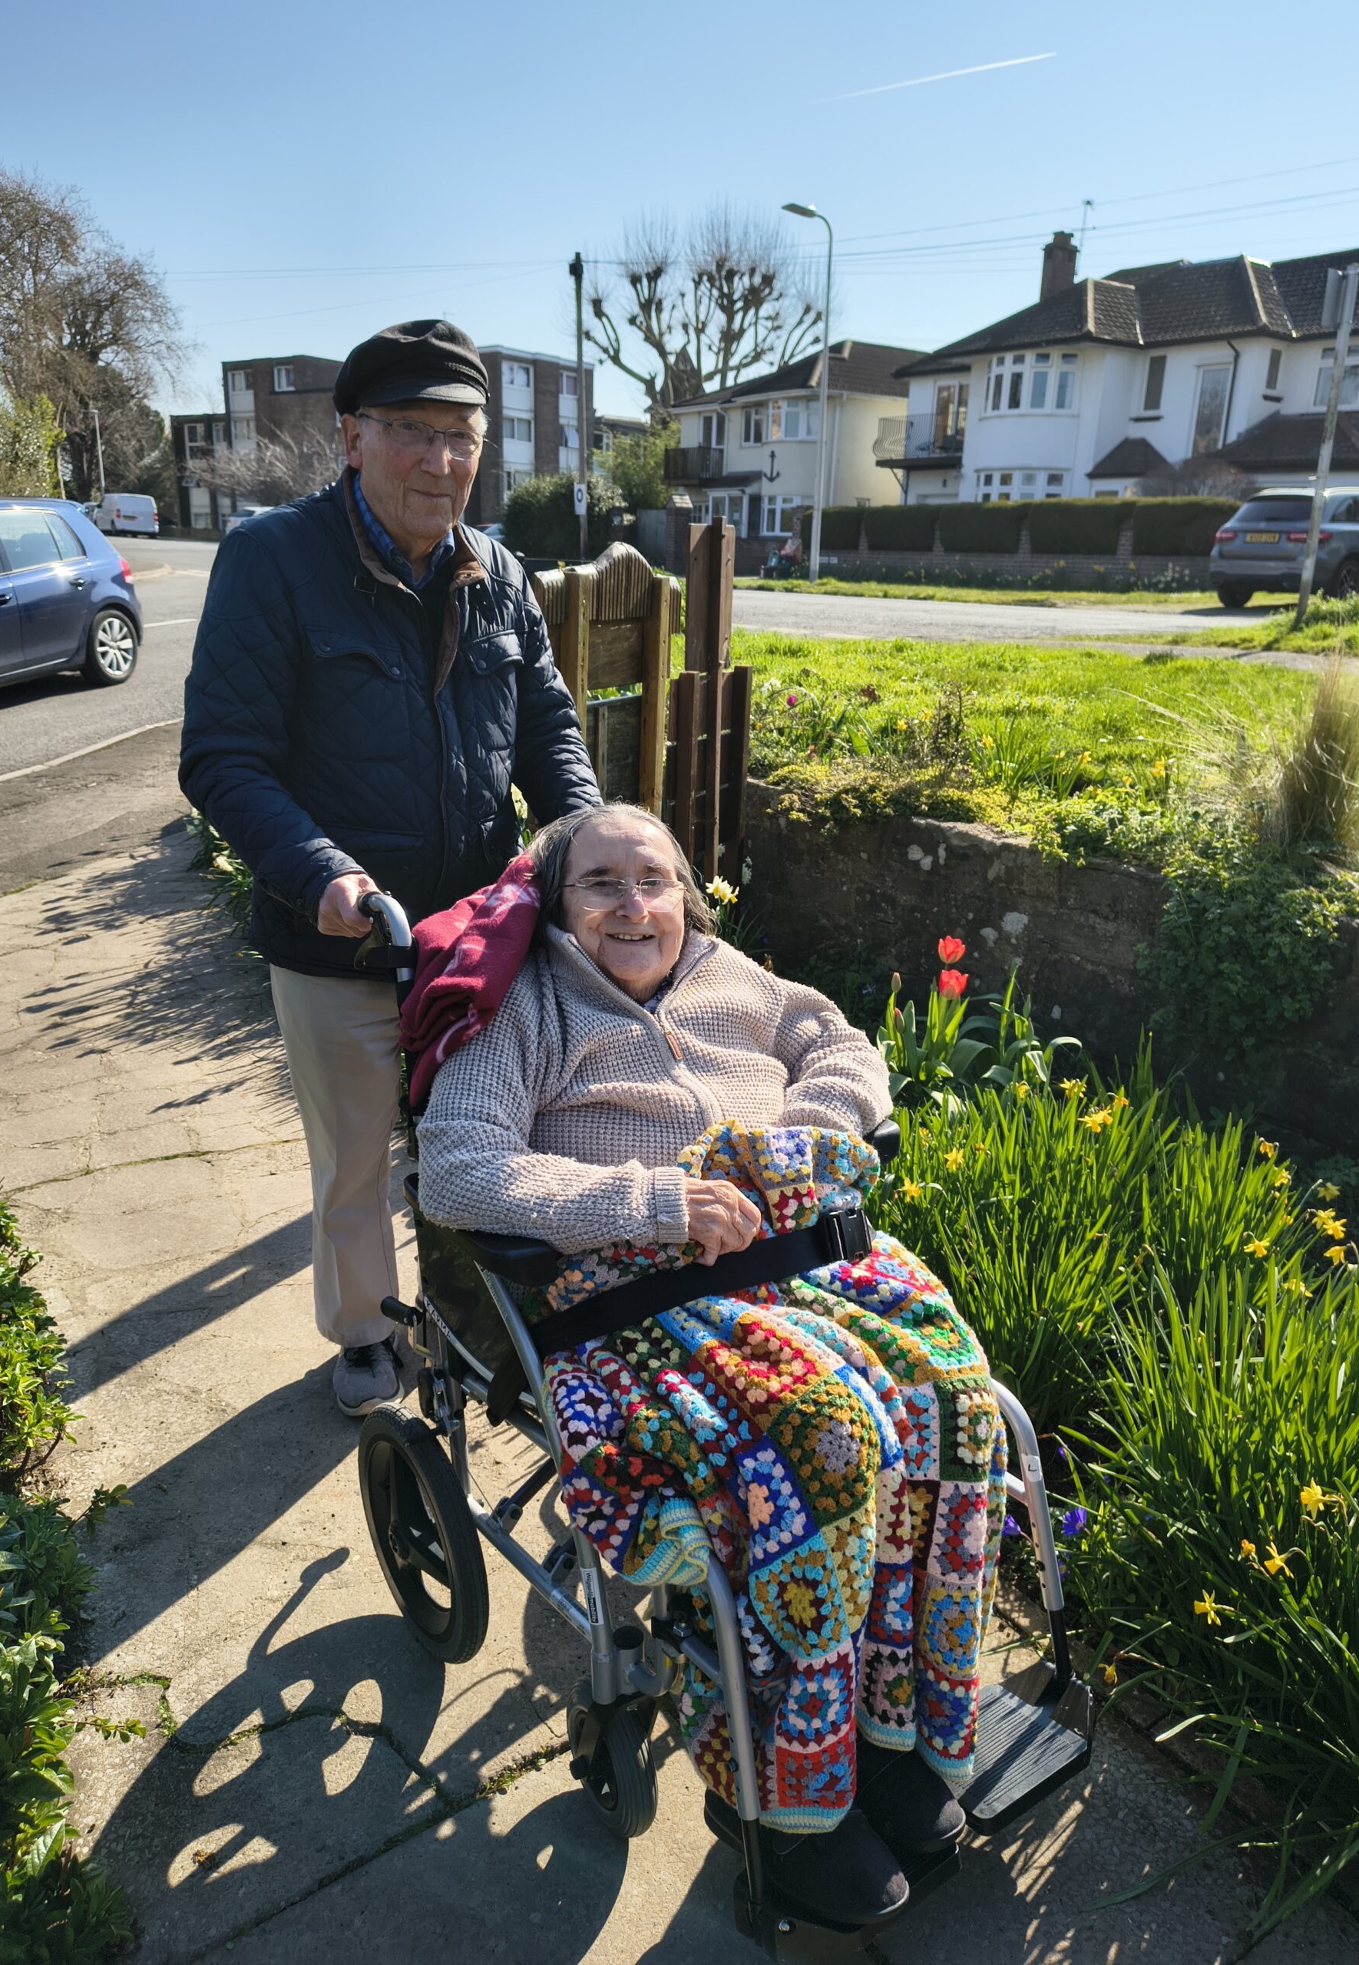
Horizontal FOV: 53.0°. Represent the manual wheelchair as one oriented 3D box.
[{"bbox_3d":[0.013,0.433,1.645,0.580,0.940,0.950,-12,23,-34],"label":"manual wheelchair"}]

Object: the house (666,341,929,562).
[{"bbox_3d":[6.046,-17.791,45.865,9.800,6.900,9.000,-10,22,-30],"label":"house"}]

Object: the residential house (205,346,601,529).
[{"bbox_3d":[-15.478,-30.440,78.971,20.000,10.200,9.500,12,21,28],"label":"residential house"}]

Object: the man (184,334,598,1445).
[{"bbox_3d":[-0.420,-0.088,2.042,0.600,1.650,0.520,-10,22,-31],"label":"man"}]

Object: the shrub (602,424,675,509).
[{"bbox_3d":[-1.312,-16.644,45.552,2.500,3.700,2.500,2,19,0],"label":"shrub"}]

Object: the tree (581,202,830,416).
[{"bbox_3d":[0.898,-24.239,55.144,9.500,12.800,9.000,2,19,0],"label":"tree"}]

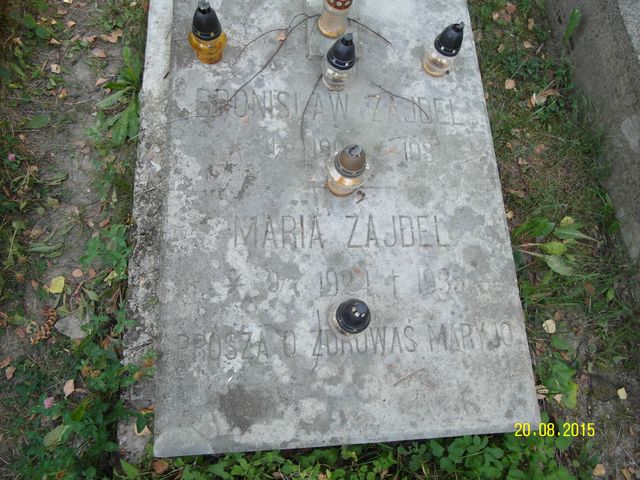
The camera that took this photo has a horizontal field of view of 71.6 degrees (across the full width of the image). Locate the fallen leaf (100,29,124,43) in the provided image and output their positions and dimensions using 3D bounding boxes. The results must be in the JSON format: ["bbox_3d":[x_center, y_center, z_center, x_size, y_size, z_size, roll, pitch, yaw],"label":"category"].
[{"bbox_3d":[-0.633,-0.621,1.360,0.059,0.013,0.040,-26,78,-14],"label":"fallen leaf"}]

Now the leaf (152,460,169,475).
[{"bbox_3d":[-0.372,0.532,1.040,0.026,0.010,0.035,-41,82,-16],"label":"leaf"}]

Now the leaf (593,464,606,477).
[{"bbox_3d":[0.737,0.609,1.167,0.027,0.009,0.033,34,72,3],"label":"leaf"}]

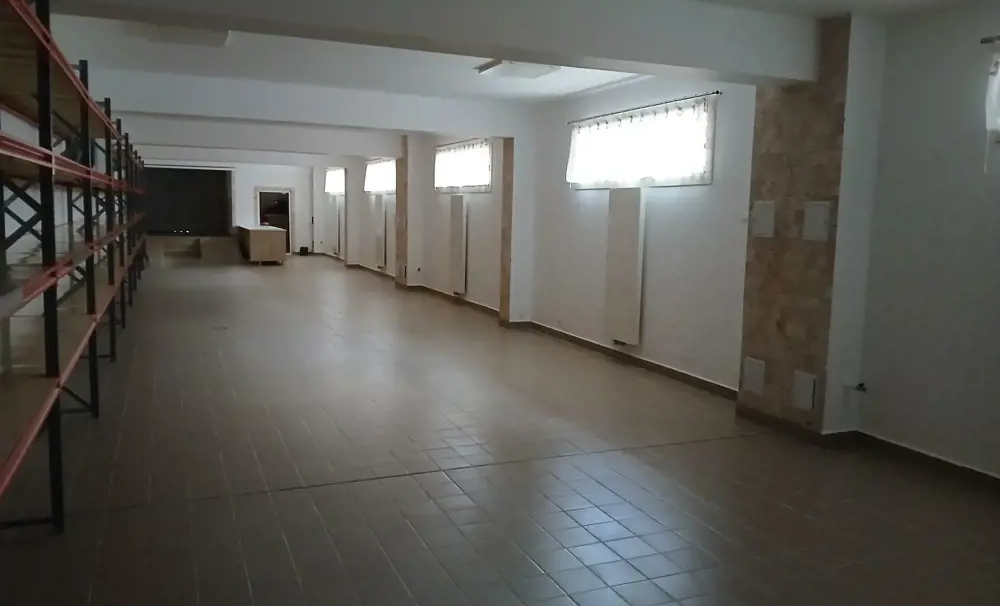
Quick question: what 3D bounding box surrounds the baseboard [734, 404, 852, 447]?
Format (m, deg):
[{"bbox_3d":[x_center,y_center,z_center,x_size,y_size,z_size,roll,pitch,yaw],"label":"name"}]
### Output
[{"bbox_3d":[2.246,0.911,5.747,0.342,0.094,0.901,-1,8,-23],"label":"baseboard"}]

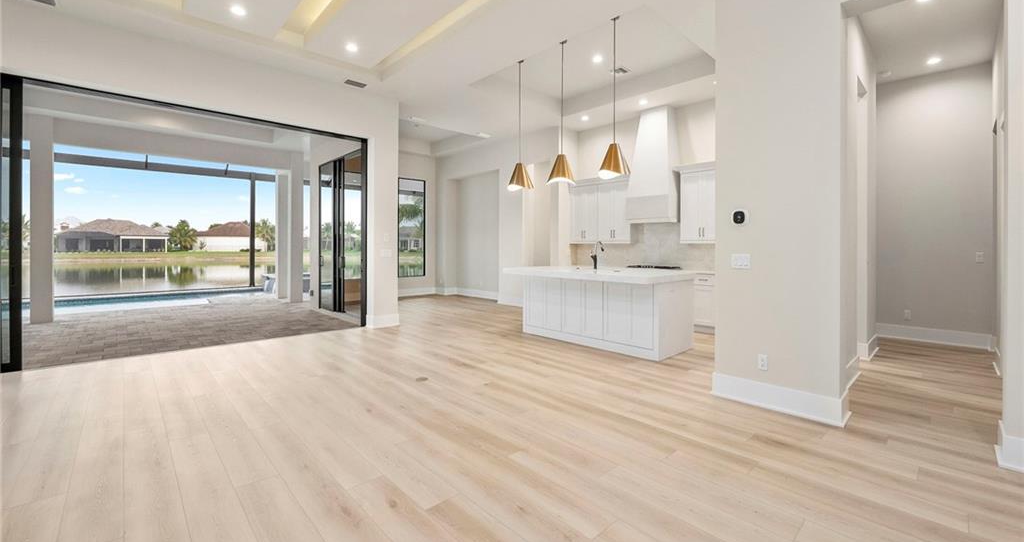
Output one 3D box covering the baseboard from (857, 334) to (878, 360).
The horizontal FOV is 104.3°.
[{"bbox_3d":[4.299,0.896,4.803,0.800,0.185,0.110,-2,3,-43],"label":"baseboard"}]

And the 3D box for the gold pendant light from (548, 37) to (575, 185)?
[{"bbox_3d":[0.666,-2.122,5.355,0.397,1.957,0.397,0,2,0],"label":"gold pendant light"}]

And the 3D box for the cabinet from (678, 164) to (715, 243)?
[{"bbox_3d":[3.029,-1.039,6.199,0.335,1.219,0.650,-2,3,-43],"label":"cabinet"}]

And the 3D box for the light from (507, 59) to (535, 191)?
[{"bbox_3d":[0.134,-2.158,5.924,0.387,1.949,0.387,0,2,0],"label":"light"}]

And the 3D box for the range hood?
[{"bbox_3d":[2.410,-1.781,6.691,0.569,1.971,0.746,-2,3,-43],"label":"range hood"}]

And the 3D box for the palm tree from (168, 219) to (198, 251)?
[{"bbox_3d":[-57.674,-6.286,70.000,4.923,5.539,4.923,-2,3,-39],"label":"palm tree"}]

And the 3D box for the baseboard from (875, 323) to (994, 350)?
[{"bbox_3d":[5.561,0.865,5.287,0.025,0.187,1.046,-2,3,-43],"label":"baseboard"}]

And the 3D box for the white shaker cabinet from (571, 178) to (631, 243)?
[{"bbox_3d":[1.752,-1.128,7.566,0.335,1.224,1.328,-2,3,-43],"label":"white shaker cabinet"}]

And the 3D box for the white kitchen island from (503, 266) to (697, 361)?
[{"bbox_3d":[1.109,0.482,5.463,1.160,0.930,2.310,-2,3,-43],"label":"white kitchen island"}]

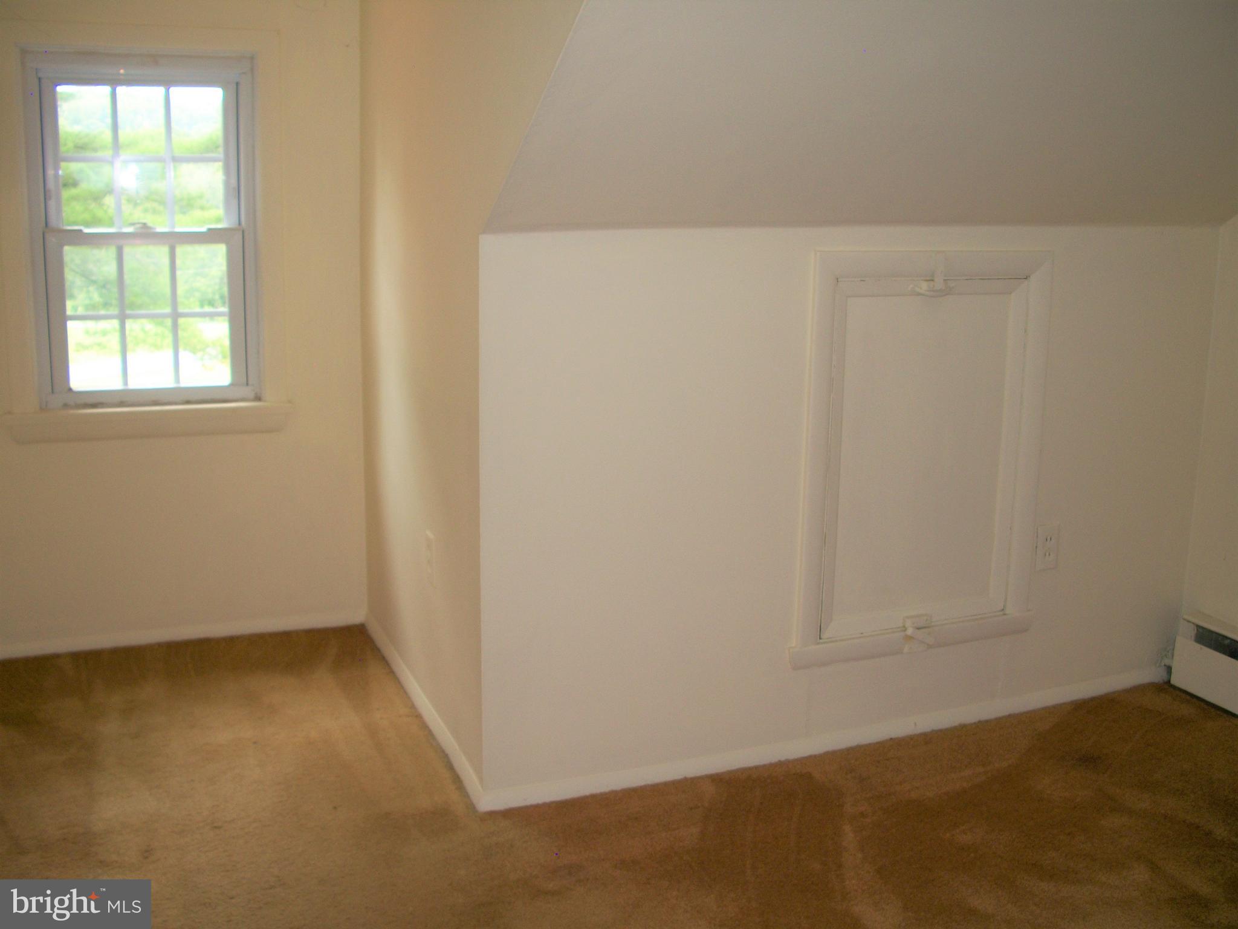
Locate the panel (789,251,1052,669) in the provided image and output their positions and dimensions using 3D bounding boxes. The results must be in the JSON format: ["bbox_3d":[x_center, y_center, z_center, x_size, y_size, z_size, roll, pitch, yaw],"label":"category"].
[{"bbox_3d":[0.705,-0.018,2.891,0.660,0.932,0.040,-4,13,-22],"label":"panel"}]

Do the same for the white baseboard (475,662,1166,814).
[{"bbox_3d":[0.584,0.646,2.999,1.900,0.047,0.016,-4,13,-22],"label":"white baseboard"}]

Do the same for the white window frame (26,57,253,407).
[{"bbox_3d":[-1.282,-0.635,3.390,0.568,0.920,0.090,-4,13,-22],"label":"white window frame"}]

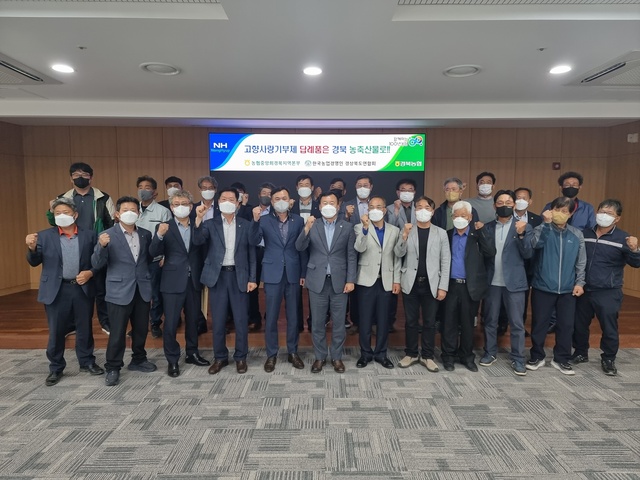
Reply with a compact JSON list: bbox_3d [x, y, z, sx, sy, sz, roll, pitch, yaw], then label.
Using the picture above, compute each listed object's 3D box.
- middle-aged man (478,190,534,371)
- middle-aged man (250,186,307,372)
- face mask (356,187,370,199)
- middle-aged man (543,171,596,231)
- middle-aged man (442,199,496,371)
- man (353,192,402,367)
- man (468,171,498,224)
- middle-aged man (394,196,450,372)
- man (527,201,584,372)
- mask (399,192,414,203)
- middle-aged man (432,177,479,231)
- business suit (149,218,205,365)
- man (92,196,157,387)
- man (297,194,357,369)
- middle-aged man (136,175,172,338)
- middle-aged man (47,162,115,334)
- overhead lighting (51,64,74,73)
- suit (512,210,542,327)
[{"bbox_3d":[1.800,0.395,4.281,0.520,1.730,0.430,1,5,15],"label":"middle-aged man"},{"bbox_3d":[-0.404,0.376,4.324,0.536,1.764,0.400,0,5,-3],"label":"middle-aged man"},{"bbox_3d":[0.481,-0.515,4.874,0.150,0.130,0.100,0,5,8],"label":"face mask"},{"bbox_3d":[2.770,0.142,4.927,0.566,1.788,0.400,1,5,18],"label":"middle-aged man"},{"bbox_3d":[1.443,0.441,4.313,0.505,1.625,0.380,1,5,11],"label":"middle-aged man"},{"bbox_3d":[0.570,0.411,4.399,0.460,1.675,0.380,0,5,4],"label":"man"},{"bbox_3d":[1.823,0.124,5.008,0.540,1.775,0.360,1,5,10],"label":"man"},{"bbox_3d":[1.003,0.420,4.342,0.538,1.664,0.400,1,5,8],"label":"middle-aged man"},{"bbox_3d":[2.280,0.424,4.277,0.559,1.659,0.420,1,5,17],"label":"man"},{"bbox_3d":[0.968,-0.484,4.923,0.155,0.118,0.090,1,5,8],"label":"mask"},{"bbox_3d":[1.550,0.168,5.076,0.580,1.750,0.380,1,5,14],"label":"middle-aged man"},{"bbox_3d":[-1.366,0.498,4.252,0.520,1.420,0.370,-2,5,-18],"label":"business suit"},{"bbox_3d":[-1.801,0.443,4.088,0.550,1.680,0.440,-2,5,-20],"label":"man"},{"bbox_3d":[0.063,0.395,4.287,0.560,1.730,0.400,0,5,1],"label":"man"},{"bbox_3d":[-1.875,0.174,4.880,0.520,1.750,0.360,0,5,-2],"label":"middle-aged man"},{"bbox_3d":[-2.681,0.108,4.987,0.670,1.900,0.400,-2,5,-18],"label":"middle-aged man"},{"bbox_3d":[-2.006,-1.336,3.466,0.175,0.030,0.175,0,5,0],"label":"overhead lighting"},{"bbox_3d":[2.296,0.328,5.006,0.540,1.340,0.340,2,5,20],"label":"suit"}]

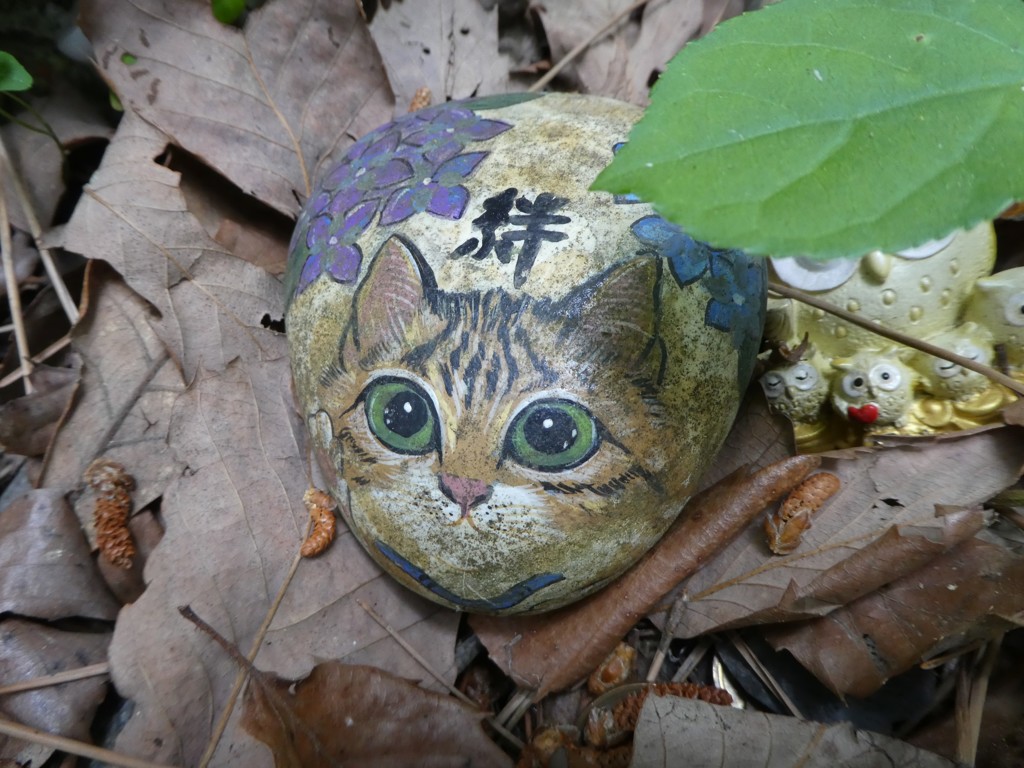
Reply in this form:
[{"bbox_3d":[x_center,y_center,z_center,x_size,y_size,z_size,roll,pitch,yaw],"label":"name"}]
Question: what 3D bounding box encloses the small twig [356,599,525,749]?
[{"bbox_3d":[-0.018,0.068,0.168,0.052,0.002,0.002,37,65,13],"label":"small twig"}]

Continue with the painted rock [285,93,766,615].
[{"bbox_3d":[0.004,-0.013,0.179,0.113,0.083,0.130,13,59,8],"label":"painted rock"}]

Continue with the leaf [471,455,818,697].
[{"bbox_3d":[0.040,0.044,0.178,0.101,0.018,0.023,-24,61,-14],"label":"leaf"}]

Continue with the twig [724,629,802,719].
[{"bbox_3d":[0.062,0.071,0.174,0.003,0.002,0.025,-35,74,-20],"label":"twig"}]

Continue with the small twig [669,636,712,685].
[{"bbox_3d":[0.044,0.068,0.175,0.003,0.002,0.014,39,74,22],"label":"small twig"}]

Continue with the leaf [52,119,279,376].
[{"bbox_3d":[-0.115,-0.045,0.231,0.060,0.025,0.120,-35,64,-20],"label":"leaf"}]

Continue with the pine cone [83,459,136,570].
[{"bbox_3d":[-0.104,0.033,0.184,0.011,0.011,0.028,-22,65,-13],"label":"pine cone"}]

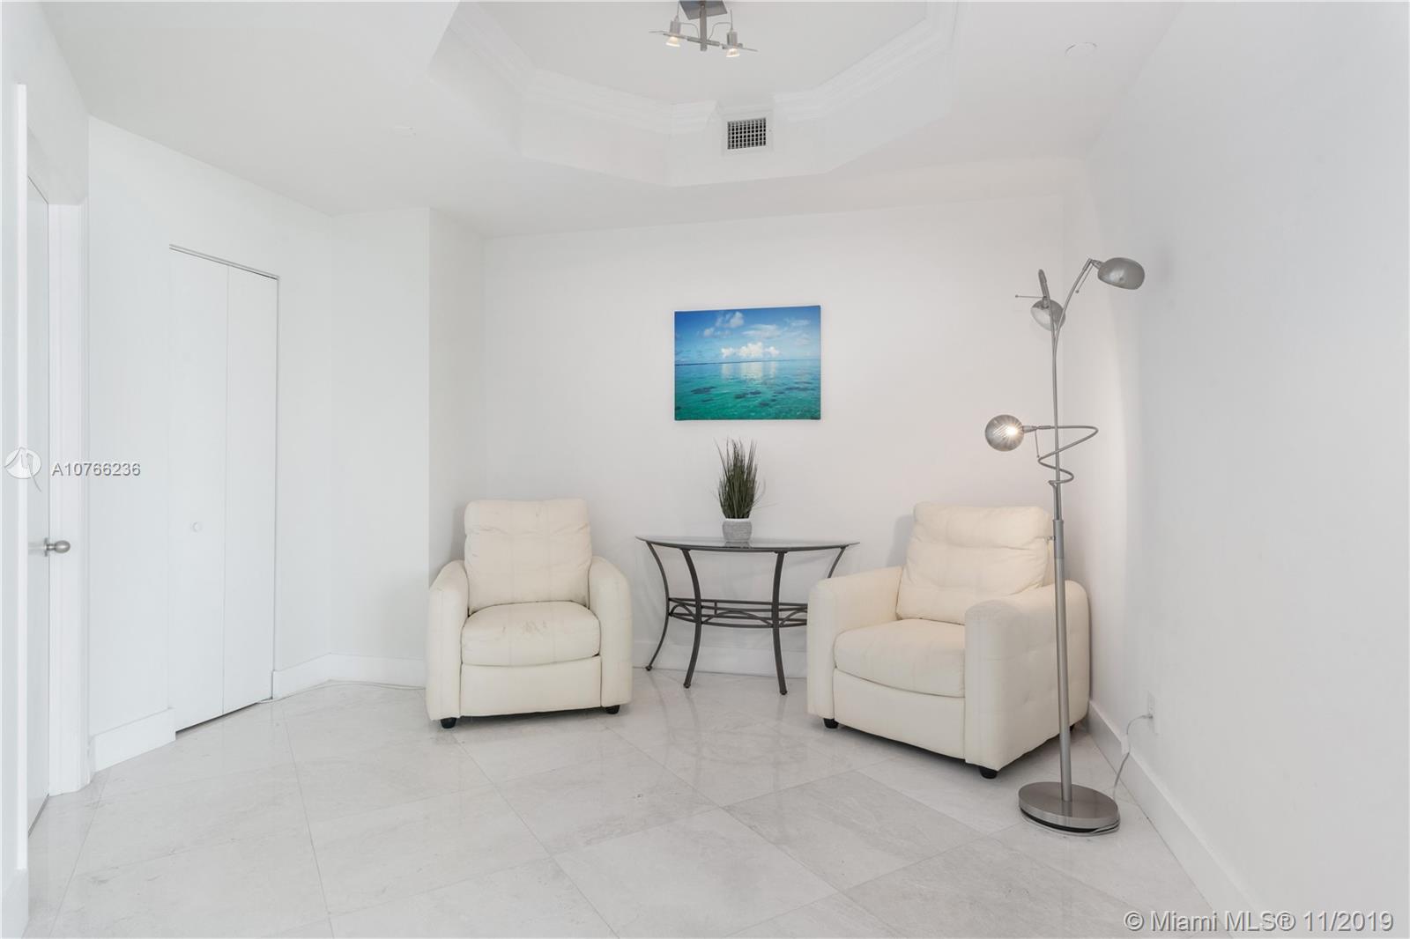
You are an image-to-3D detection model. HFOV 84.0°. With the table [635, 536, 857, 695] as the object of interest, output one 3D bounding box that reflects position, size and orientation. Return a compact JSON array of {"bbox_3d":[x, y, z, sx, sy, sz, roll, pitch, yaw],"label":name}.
[{"bbox_3d":[0.156,0.757,4.057,1.230,0.742,0.470,0,0,14],"label":"table"}]

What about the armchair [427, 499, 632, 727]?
[{"bbox_3d":[-0.887,0.643,3.905,0.890,0.965,0.880,0,0,-17],"label":"armchair"}]

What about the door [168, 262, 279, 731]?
[{"bbox_3d":[-2.184,0.093,3.586,0.040,2.040,0.575,0,0,14],"label":"door"}]

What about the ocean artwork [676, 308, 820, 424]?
[{"bbox_3d":[0.227,-0.574,4.289,0.815,0.609,0.035,0,0,14],"label":"ocean artwork"}]

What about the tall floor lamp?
[{"bbox_3d":[1.172,0.218,2.603,0.510,1.835,0.460,0,0,14],"label":"tall floor lamp"}]

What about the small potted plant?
[{"bbox_3d":[0.175,0.110,4.133,0.245,0.559,0.240,0,0,0],"label":"small potted plant"}]

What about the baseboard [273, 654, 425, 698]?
[{"bbox_3d":[-1.771,1.054,3.946,0.610,0.137,0.400,0,0,14],"label":"baseboard"}]

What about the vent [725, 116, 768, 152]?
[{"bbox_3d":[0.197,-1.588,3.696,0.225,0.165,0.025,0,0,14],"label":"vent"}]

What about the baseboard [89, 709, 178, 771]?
[{"bbox_3d":[-2.251,1.056,3.088,0.020,0.137,0.360,0,0,14],"label":"baseboard"}]

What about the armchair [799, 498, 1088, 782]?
[{"bbox_3d":[1.074,0.650,3.430,0.880,0.965,0.890,0,0,-43],"label":"armchair"}]

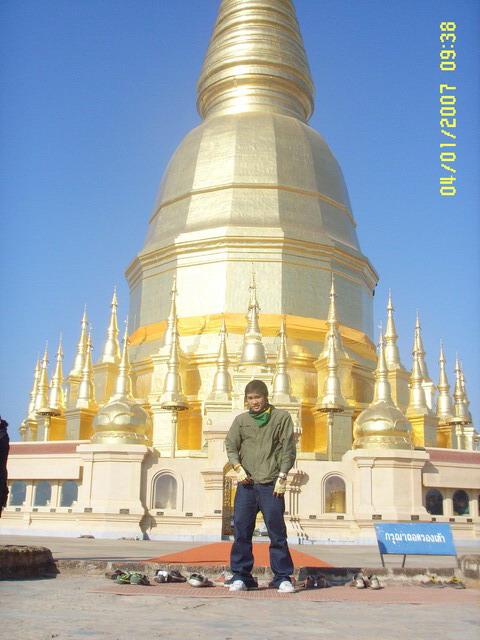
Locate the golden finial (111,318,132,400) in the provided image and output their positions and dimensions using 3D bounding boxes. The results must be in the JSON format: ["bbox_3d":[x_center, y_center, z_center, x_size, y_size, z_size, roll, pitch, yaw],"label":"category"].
[{"bbox_3d":[-5.377,1.900,33.657,0.880,4.136,0.880,1,-17,0],"label":"golden finial"}]

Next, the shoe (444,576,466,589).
[{"bbox_3d":[1.872,2.288,6.281,0.270,0.090,0.100,-15,-23,43],"label":"shoe"}]

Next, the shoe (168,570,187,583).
[{"bbox_3d":[-0.557,2.279,6.427,0.098,0.100,0.270,14,-21,-38],"label":"shoe"}]

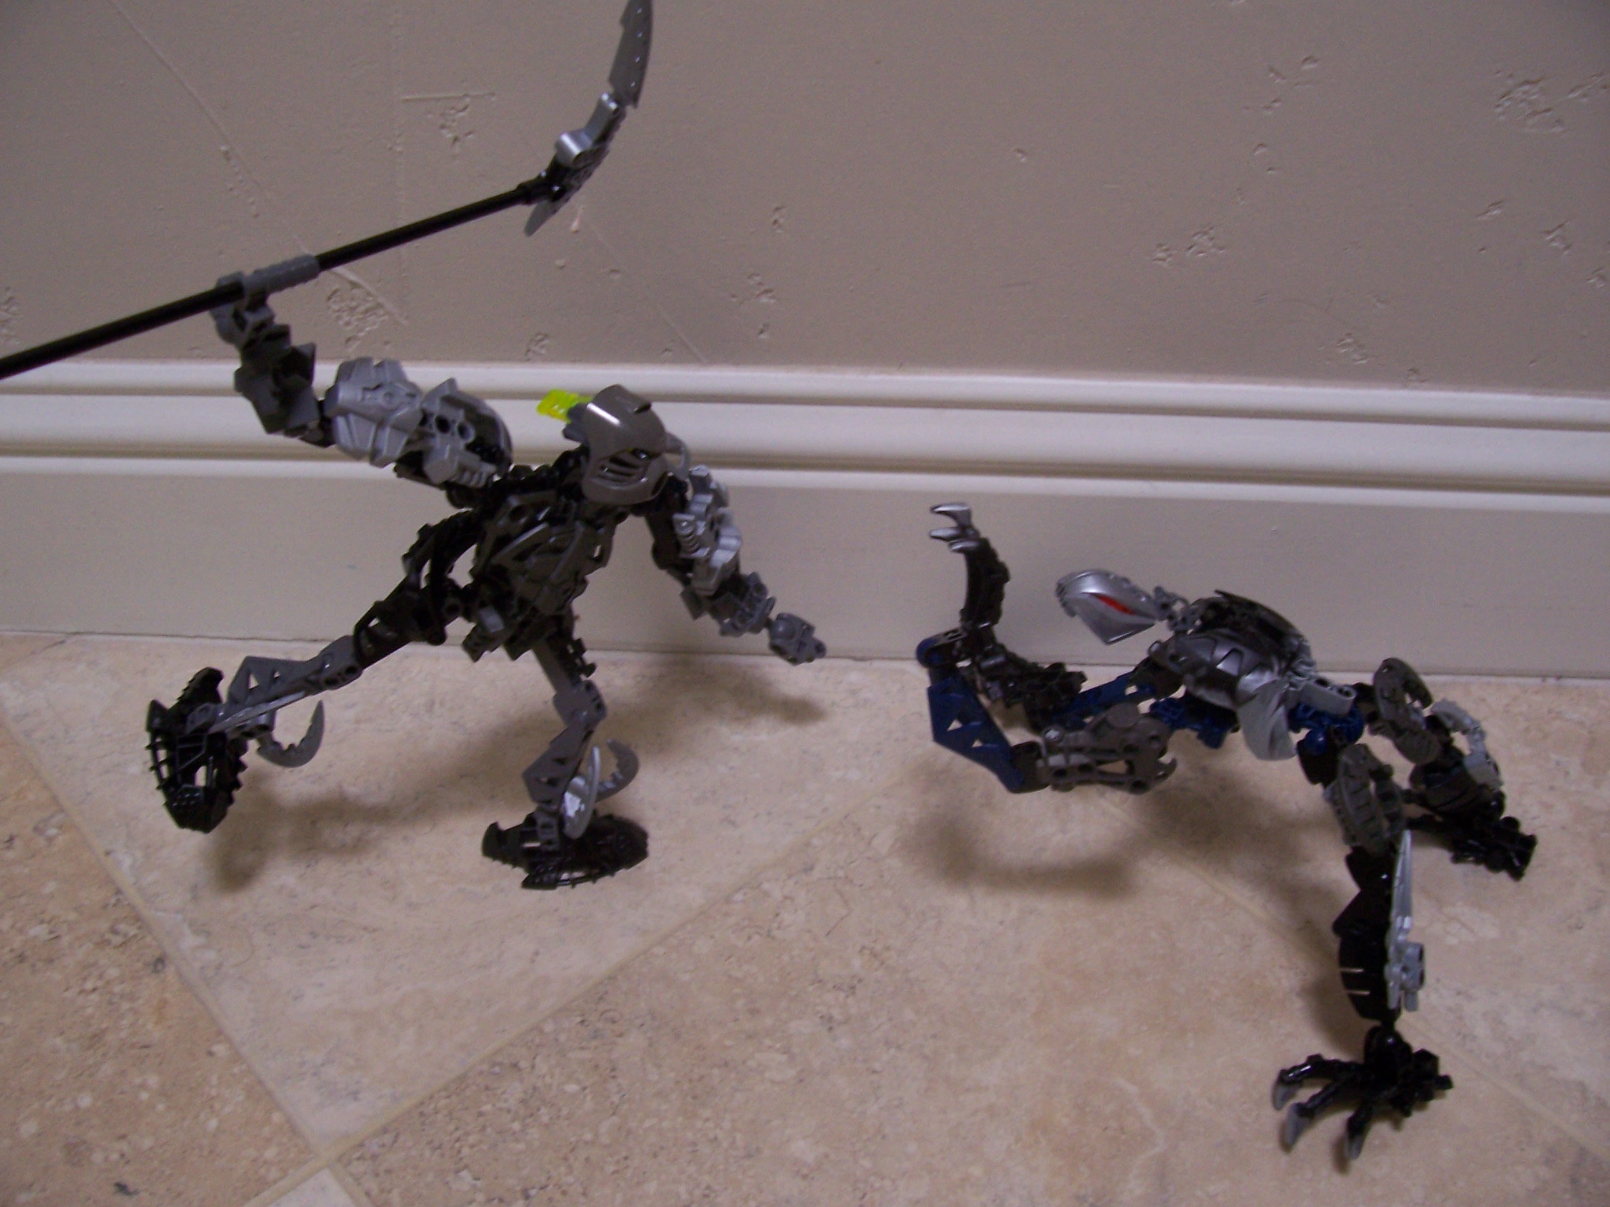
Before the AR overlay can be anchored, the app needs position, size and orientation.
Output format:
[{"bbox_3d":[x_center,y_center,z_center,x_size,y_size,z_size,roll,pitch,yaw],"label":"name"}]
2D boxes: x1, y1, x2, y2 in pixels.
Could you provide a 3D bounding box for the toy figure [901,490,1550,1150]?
[{"bbox_3d":[0.159,0.040,0.528,0.248,0.190,0.208,1,40,0],"label":"toy figure"}]

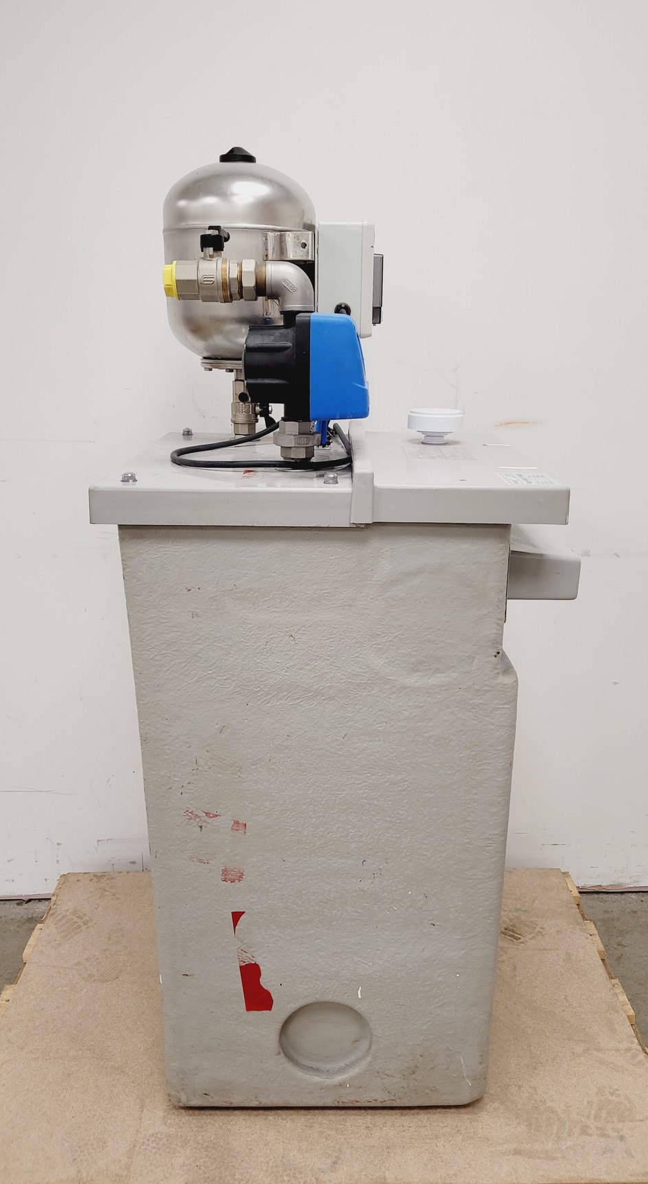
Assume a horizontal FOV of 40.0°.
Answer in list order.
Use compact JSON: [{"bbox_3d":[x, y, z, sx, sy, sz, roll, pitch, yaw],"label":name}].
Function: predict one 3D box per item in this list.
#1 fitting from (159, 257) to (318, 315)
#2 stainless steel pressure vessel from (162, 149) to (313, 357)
[{"bbox_3d":[-0.114,-0.404,1.177,0.199,0.074,0.059,0,17,0],"label":"fitting"},{"bbox_3d":[-0.133,-0.528,1.406,0.239,0.319,0.239,0,17,0],"label":"stainless steel pressure vessel"}]

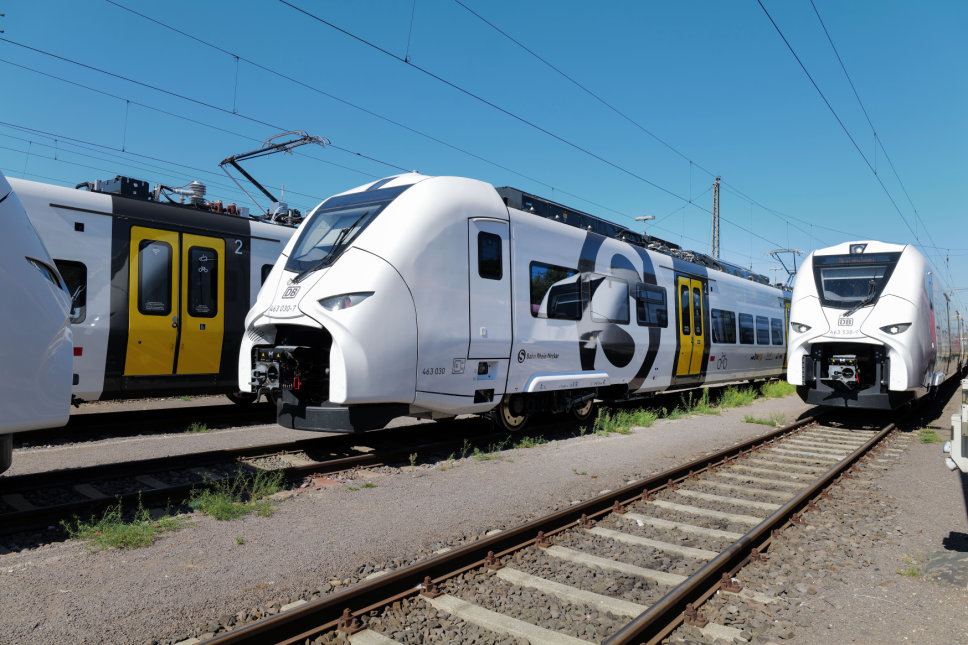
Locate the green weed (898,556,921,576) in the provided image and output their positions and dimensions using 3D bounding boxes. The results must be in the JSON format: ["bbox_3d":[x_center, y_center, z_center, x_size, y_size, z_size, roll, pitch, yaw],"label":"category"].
[{"bbox_3d":[3.164,1.820,4.806,0.170,0.110,0.150,0,-2,38],"label":"green weed"}]

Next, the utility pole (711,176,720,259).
[{"bbox_3d":[21.048,-4.662,58.609,0.680,17.330,0.550,0,-2,38],"label":"utility pole"}]

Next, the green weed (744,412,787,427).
[{"bbox_3d":[6.246,2.120,14.314,0.750,0.240,0.500,0,-2,38],"label":"green weed"}]

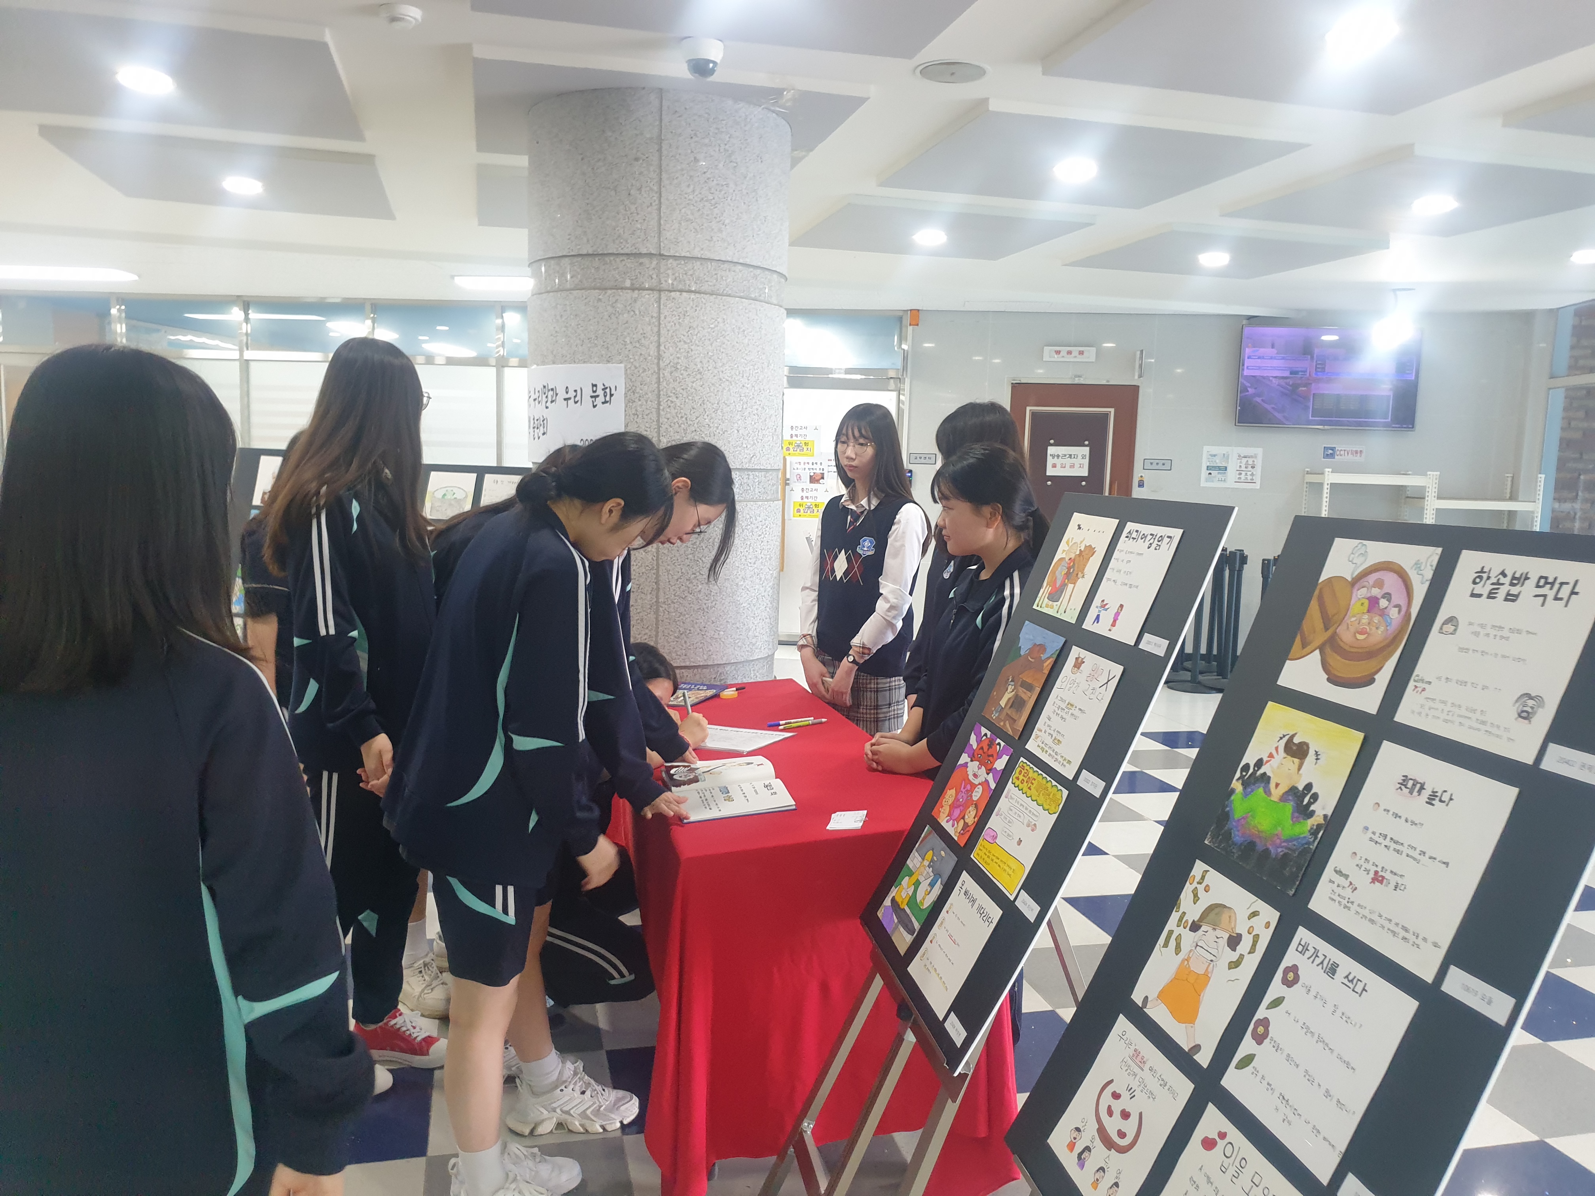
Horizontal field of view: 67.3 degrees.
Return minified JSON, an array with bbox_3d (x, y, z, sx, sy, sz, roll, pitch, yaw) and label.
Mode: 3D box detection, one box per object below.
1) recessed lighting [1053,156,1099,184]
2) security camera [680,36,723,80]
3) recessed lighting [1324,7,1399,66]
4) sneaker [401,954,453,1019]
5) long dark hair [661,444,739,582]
[{"bbox_3d":[1.112,-1.722,4.791,0.180,0.040,0.180,0,6,-13],"label":"recessed lighting"},{"bbox_3d":[-0.282,-1.597,3.550,0.125,0.100,0.125,0,6,-13],"label":"security camera"},{"bbox_3d":[1.546,-1.549,3.283,0.180,0.040,0.180,0,6,-13],"label":"recessed lighting"},{"bbox_3d":[-0.997,1.022,3.211,0.100,0.110,0.260,-4,8,-39],"label":"sneaker"},{"bbox_3d":[-0.250,-0.199,2.750,0.240,0.320,0.200,1,6,-5],"label":"long dark hair"}]

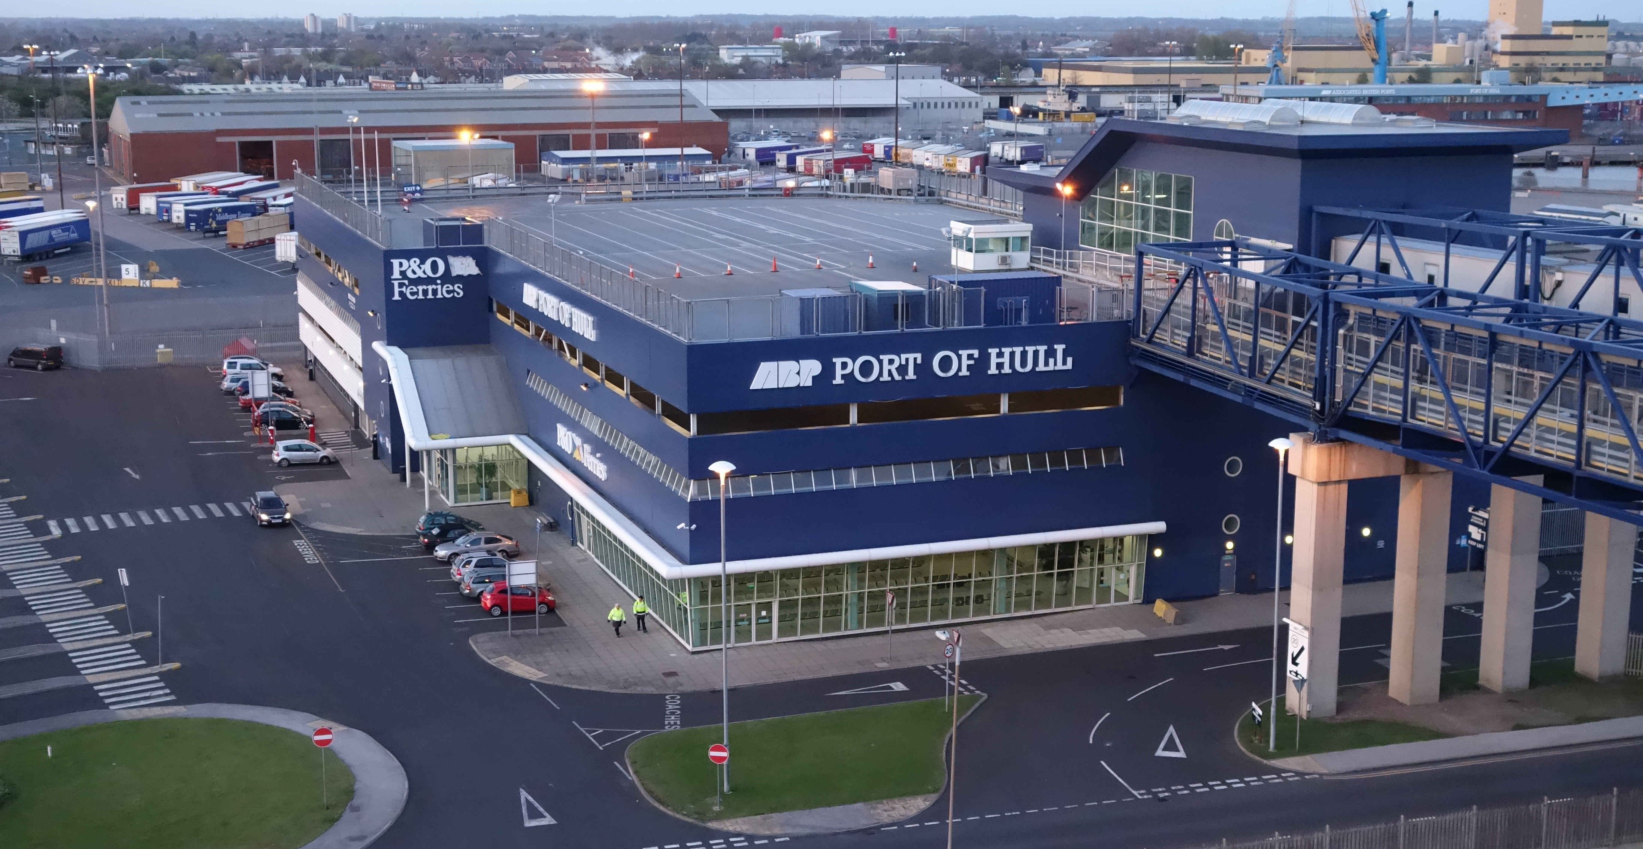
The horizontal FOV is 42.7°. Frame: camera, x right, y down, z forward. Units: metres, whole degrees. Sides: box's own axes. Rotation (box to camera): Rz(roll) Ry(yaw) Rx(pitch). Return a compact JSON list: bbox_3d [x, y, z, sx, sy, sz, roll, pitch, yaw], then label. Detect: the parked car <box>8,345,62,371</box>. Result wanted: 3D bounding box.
[{"bbox_3d":[-61.750,-5.266,165.120,4.600,1.840,1.850,7,13,32],"label":"parked car"}]

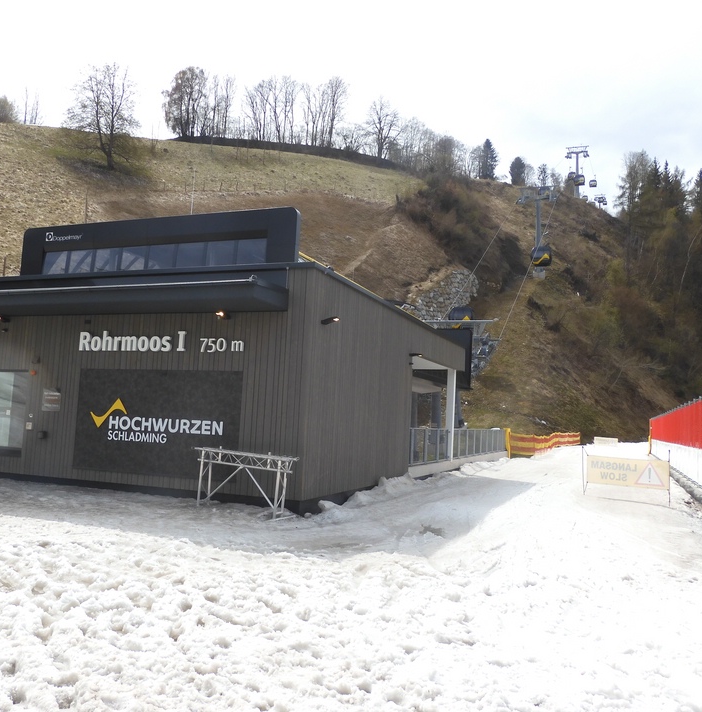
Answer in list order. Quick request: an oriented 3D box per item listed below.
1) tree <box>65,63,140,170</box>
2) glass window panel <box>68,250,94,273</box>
[{"bbox_3d":[-39.624,-38.189,105.000,10.998,16.963,10.668,5,-6,-22],"label":"tree"},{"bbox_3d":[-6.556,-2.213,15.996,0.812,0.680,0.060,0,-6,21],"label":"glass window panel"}]

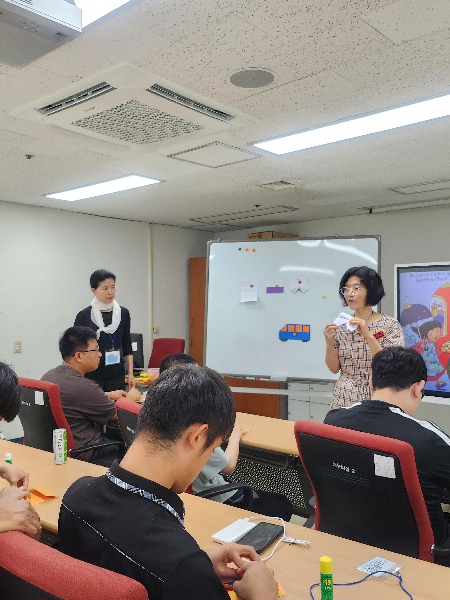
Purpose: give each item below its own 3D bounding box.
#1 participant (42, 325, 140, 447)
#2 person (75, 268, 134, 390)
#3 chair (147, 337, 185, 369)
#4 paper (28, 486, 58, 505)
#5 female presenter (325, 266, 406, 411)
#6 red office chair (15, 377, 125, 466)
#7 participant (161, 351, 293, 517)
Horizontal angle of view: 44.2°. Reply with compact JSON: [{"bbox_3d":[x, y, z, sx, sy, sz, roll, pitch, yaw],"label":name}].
[{"bbox_3d":[-0.785,0.763,3.288,0.720,1.230,0.560,0,-1,-29],"label":"participant"},{"bbox_3d":[-0.863,0.580,3.932,0.460,1.600,0.320,0,-1,-25],"label":"person"},{"bbox_3d":[-0.659,0.929,6.023,0.580,0.960,0.580,0,-1,37],"label":"chair"},{"bbox_3d":[-0.606,0.623,1.769,0.130,0.020,0.100,-1,-1,41],"label":"paper"},{"bbox_3d":[0.768,0.592,3.105,0.480,1.570,0.420,0,-1,34],"label":"female presenter"},{"bbox_3d":[-0.877,0.918,3.287,0.600,0.920,0.600,-1,-1,41],"label":"red office chair"},{"bbox_3d":[-0.036,0.811,2.642,0.580,1.120,0.750,-1,-1,41],"label":"participant"}]

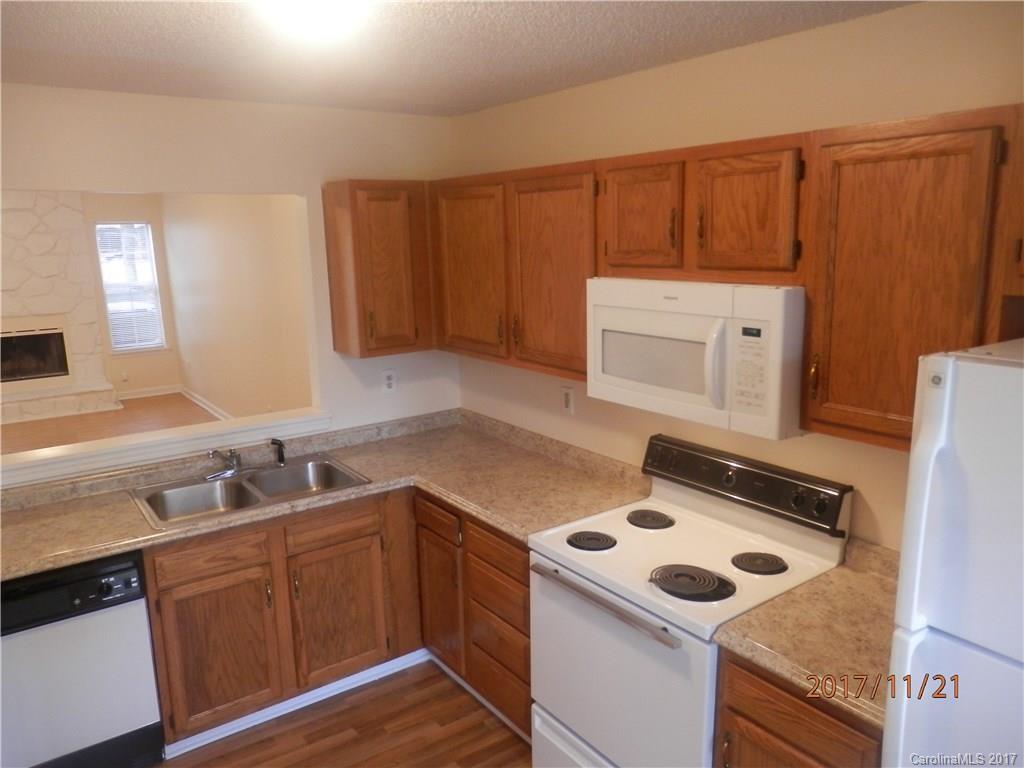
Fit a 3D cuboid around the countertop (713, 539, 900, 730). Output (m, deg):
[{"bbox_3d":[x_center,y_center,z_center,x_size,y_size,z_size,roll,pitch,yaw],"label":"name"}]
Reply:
[{"bbox_3d":[0.896,0.590,1.829,0.634,0.136,0.458,-9,14,-35],"label":"countertop"}]

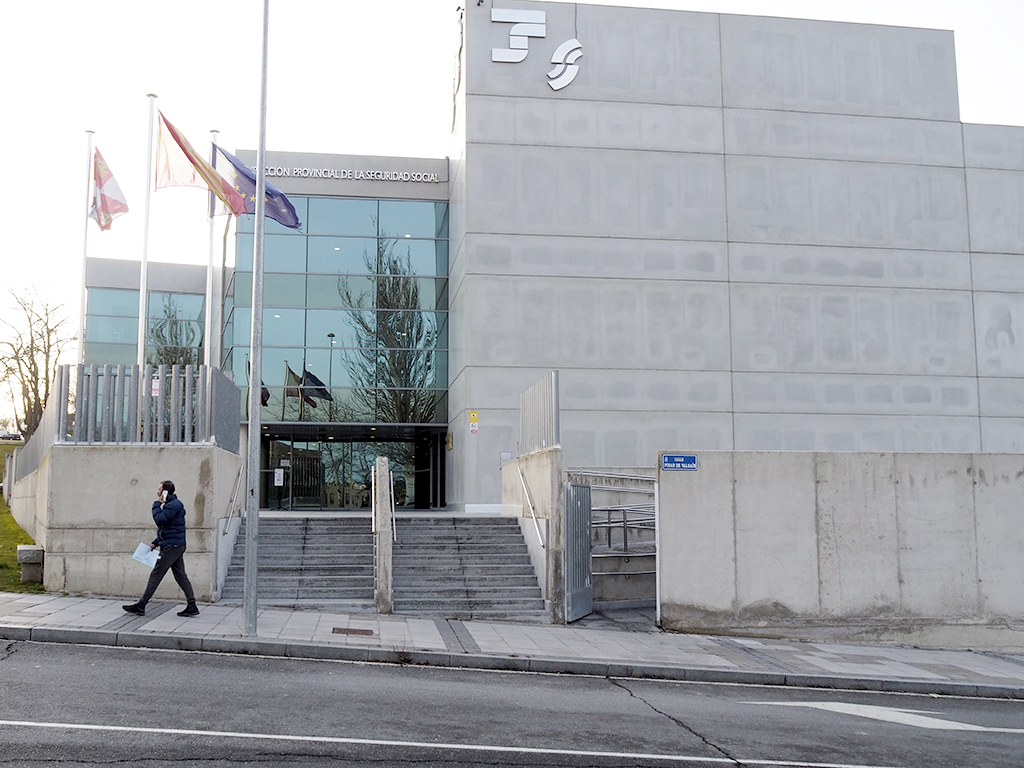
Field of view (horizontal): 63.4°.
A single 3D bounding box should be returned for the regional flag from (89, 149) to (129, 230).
[{"bbox_3d":[-7.103,-3.424,14.580,0.700,1.360,0.420,1,-7,-8],"label":"regional flag"}]

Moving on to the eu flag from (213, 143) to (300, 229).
[{"bbox_3d":[-4.602,-3.571,14.977,1.450,1.360,0.450,4,-8,-28],"label":"eu flag"}]

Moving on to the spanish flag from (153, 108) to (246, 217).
[{"bbox_3d":[-5.164,-3.672,13.733,1.450,1.620,0.450,4,-8,-32],"label":"spanish flag"}]

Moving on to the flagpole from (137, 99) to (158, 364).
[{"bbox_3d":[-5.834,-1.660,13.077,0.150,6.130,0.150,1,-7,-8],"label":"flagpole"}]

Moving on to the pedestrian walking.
[{"bbox_3d":[-4.655,2.191,11.000,0.970,1.750,0.520,1,-7,-8],"label":"pedestrian walking"}]

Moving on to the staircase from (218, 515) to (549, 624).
[{"bbox_3d":[-2.102,3.045,13.978,5.050,1.600,2.650,1,-7,-8],"label":"staircase"}]

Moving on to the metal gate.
[{"bbox_3d":[1.118,2.767,13.750,0.080,2.200,1.319,-3,-8,23],"label":"metal gate"}]

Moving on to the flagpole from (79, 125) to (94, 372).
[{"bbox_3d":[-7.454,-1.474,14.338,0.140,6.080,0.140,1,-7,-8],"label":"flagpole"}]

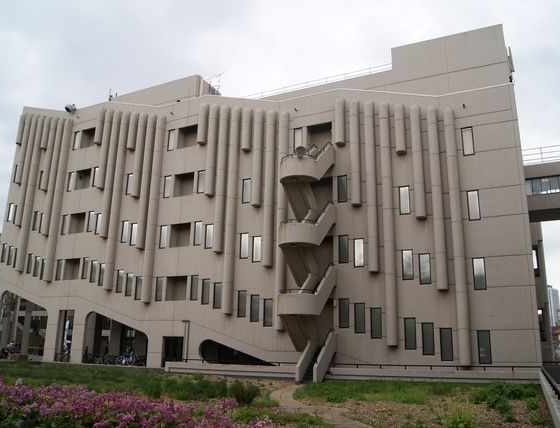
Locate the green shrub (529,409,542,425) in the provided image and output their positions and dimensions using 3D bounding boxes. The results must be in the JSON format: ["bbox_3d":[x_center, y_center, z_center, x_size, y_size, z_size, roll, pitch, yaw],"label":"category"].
[{"bbox_3d":[5.425,4.300,10.200,0.310,0.340,0.310,-5,-15,25],"label":"green shrub"}]

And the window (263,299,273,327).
[{"bbox_3d":[-0.713,5.982,29.204,0.590,1.660,0.130,-6,-16,26],"label":"window"}]

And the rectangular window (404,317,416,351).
[{"bbox_3d":[7.401,6.780,27.150,0.610,1.719,0.150,-5,-14,26],"label":"rectangular window"}]

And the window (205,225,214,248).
[{"bbox_3d":[-4.925,1.556,33.385,0.600,1.688,0.150,-6,-16,25],"label":"window"}]

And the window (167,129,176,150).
[{"bbox_3d":[-8.145,-5.538,36.126,0.590,1.660,0.130,-6,-16,26],"label":"window"}]

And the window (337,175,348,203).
[{"bbox_3d":[3.882,-1.546,29.843,0.600,1.688,0.150,-6,-16,25],"label":"window"}]

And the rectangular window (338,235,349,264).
[{"bbox_3d":[3.725,2.070,27.967,0.570,1.630,0.150,-5,-15,25],"label":"rectangular window"}]

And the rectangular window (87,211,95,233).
[{"bbox_3d":[-14.922,0.609,37.930,0.590,1.660,0.130,-6,-16,26],"label":"rectangular window"}]

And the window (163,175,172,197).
[{"bbox_3d":[-8.447,-2.032,36.080,0.600,1.688,0.150,-6,-16,25],"label":"window"}]

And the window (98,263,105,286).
[{"bbox_3d":[-13.179,4.512,35.555,0.570,1.630,0.150,-5,-15,25],"label":"window"}]

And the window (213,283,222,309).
[{"bbox_3d":[-4.159,5.435,31.979,0.600,1.688,0.150,-6,-16,25],"label":"window"}]

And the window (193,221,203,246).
[{"bbox_3d":[-5.933,1.447,35.115,0.610,1.719,0.150,-5,-14,26],"label":"window"}]

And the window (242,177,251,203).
[{"bbox_3d":[-2.313,-1.597,33.986,0.610,1.719,0.150,-5,-14,26],"label":"window"}]

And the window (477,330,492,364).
[{"bbox_3d":[10.820,7.037,25.363,0.610,1.719,0.150,-5,-14,26],"label":"window"}]

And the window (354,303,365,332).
[{"bbox_3d":[4.576,5.964,27.512,0.600,1.688,0.150,-6,-16,25],"label":"window"}]

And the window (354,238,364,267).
[{"bbox_3d":[4.667,2.290,28.439,0.600,1.688,0.150,-6,-16,25],"label":"window"}]

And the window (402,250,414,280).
[{"bbox_3d":[6.990,2.780,26.195,0.570,1.630,0.150,-5,-15,25],"label":"window"}]

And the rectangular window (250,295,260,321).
[{"bbox_3d":[-1.533,5.902,29.938,0.605,1.650,0.120,-6,-16,25],"label":"rectangular window"}]

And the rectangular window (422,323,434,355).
[{"bbox_3d":[8.250,6.951,26.682,0.610,1.719,0.150,-5,-14,26],"label":"rectangular window"}]

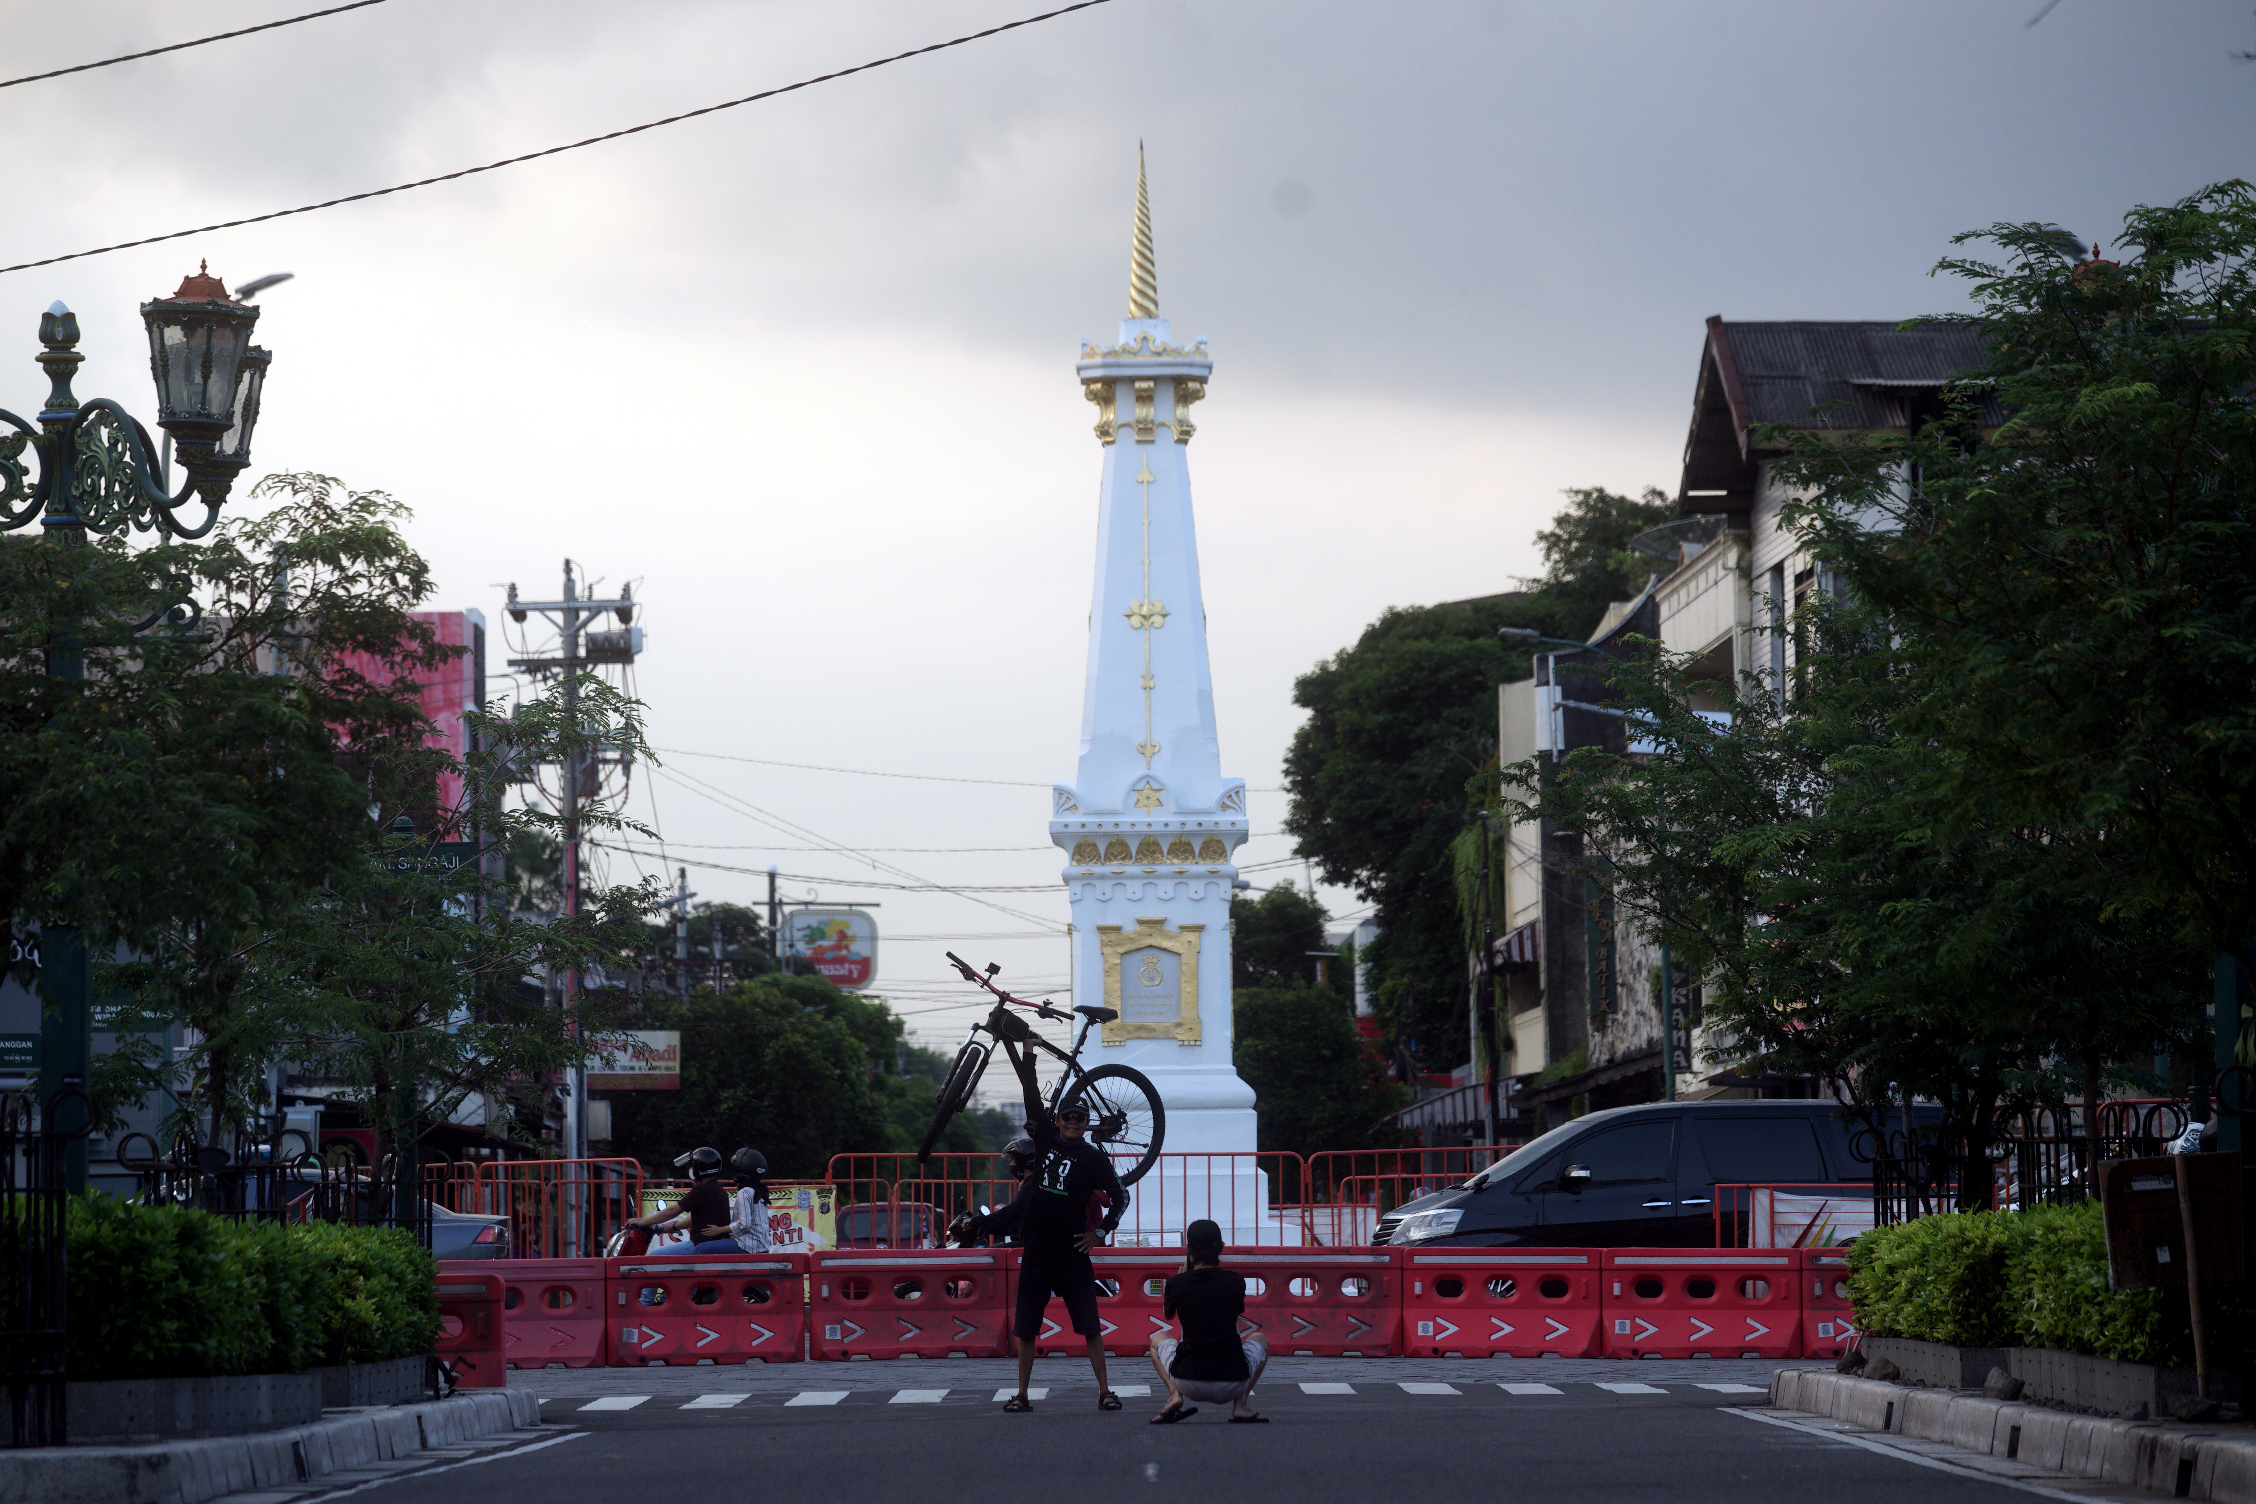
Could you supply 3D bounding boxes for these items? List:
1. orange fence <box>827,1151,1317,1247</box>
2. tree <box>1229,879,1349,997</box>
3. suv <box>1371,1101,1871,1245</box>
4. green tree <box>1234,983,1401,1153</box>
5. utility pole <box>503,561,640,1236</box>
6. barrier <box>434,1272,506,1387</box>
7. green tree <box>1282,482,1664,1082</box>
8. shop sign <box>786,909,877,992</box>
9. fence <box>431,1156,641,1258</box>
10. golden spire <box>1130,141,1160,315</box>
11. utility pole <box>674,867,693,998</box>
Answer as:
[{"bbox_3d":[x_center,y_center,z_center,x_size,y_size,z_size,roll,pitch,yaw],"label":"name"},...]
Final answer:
[{"bbox_3d":[-0.477,4.285,87.463,4.280,1.580,0.150,0,-3,-1],"label":"orange fence"},{"bbox_3d":[3.461,8.395,268.237,5.200,10.200,5.200,-1,-3,0],"label":"tree"},{"bbox_3d":[4.464,3.782,81.000,4.850,1.890,1.840,0,-3,-8],"label":"suv"},{"bbox_3d":[3.969,7.979,212.000,3.900,6.000,3.800,-1,-2,0],"label":"green tree"},{"bbox_3d":[-8.320,2.559,150.000,2.050,10.900,0.900,-1,-2,0],"label":"utility pole"},{"bbox_3d":[-4.340,3.450,58.500,1.430,0.790,0.420,-1,-2,0],"label":"barrier"},{"bbox_3d":[7.572,2.519,217.000,8.800,16.300,8.800,-1,-2,0],"label":"green tree"},{"bbox_3d":[-6.272,4.195,213.000,1.950,1.720,0.300,-1,-2,0],"label":"shop sign"},{"bbox_3d":[-5.442,4.514,92.000,0.350,1.530,2.600,2,-4,-45],"label":"fence"},{"bbox_3d":[0.205,-6.730,129.500,0.390,2.270,0.390,-1,-2,0],"label":"golden spire"},{"bbox_3d":[-11.322,8.033,255.232,0.350,10.000,0.350,-1,-3,0],"label":"utility pole"}]

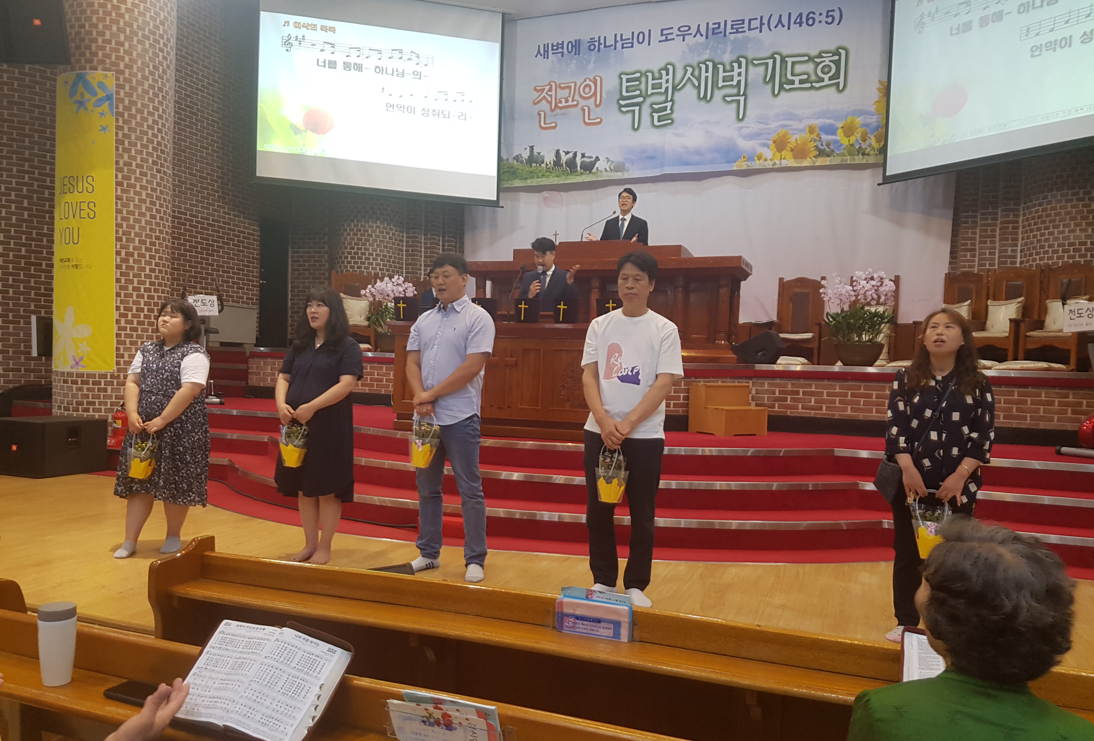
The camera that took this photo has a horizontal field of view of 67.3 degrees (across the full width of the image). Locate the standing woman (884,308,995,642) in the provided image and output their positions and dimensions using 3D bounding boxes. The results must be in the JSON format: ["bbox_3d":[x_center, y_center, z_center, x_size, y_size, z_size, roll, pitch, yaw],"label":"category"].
[{"bbox_3d":[1.768,0.465,3.761,0.520,1.516,0.400,2,2,20],"label":"standing woman"}]

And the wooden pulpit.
[{"bbox_3d":[0.324,-0.359,7.223,2.649,1.709,2.259,2,2,17],"label":"wooden pulpit"}]

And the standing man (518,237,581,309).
[{"bbox_3d":[-0.004,-0.309,6.800,0.500,1.640,0.420,2,1,15],"label":"standing man"}]

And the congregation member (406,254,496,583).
[{"bbox_3d":[-0.530,0.244,4.530,0.480,1.764,0.420,2,1,22],"label":"congregation member"}]

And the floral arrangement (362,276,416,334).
[{"bbox_3d":[-1.813,-0.761,9.500,0.640,0.660,0.550,3,1,24],"label":"floral arrangement"}]

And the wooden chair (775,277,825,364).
[{"bbox_3d":[3.232,-0.626,10.550,0.610,1.130,0.600,3,1,30],"label":"wooden chair"}]

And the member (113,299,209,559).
[{"bbox_3d":[-2.277,0.323,4.860,0.510,1.483,0.420,2,1,8],"label":"member"}]

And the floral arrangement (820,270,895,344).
[{"bbox_3d":[2.930,-0.605,7.750,0.690,0.690,0.580,3,1,24],"label":"floral arrangement"}]

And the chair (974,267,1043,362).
[{"bbox_3d":[4.443,-0.542,8.112,0.550,1.030,0.630,0,2,-28],"label":"chair"}]

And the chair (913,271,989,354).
[{"bbox_3d":[4.684,-0.555,9.550,0.600,1.130,0.610,1,2,-32],"label":"chair"}]

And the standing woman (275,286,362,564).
[{"bbox_3d":[-1.358,0.310,4.830,0.490,1.611,0.420,2,2,22],"label":"standing woman"}]

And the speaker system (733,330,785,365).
[{"bbox_3d":[2.003,-0.222,7.750,0.430,0.330,0.450,3,1,30],"label":"speaker system"}]

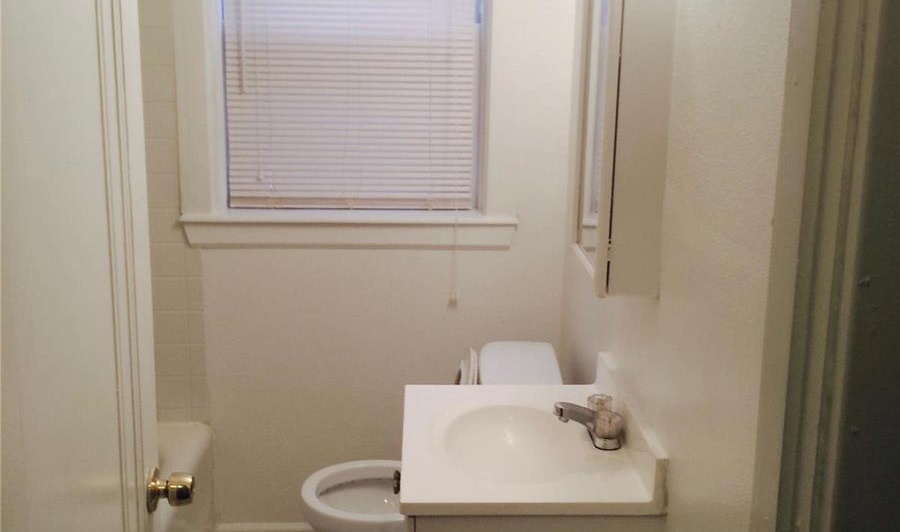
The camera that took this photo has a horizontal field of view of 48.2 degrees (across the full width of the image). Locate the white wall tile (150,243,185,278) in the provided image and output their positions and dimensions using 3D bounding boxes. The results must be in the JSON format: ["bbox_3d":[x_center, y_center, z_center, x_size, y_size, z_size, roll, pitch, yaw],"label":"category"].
[{"bbox_3d":[-0.879,-0.017,3.131,0.107,0.107,0.008,0,13,-2],"label":"white wall tile"}]

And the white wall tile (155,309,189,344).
[{"bbox_3d":[-0.883,0.194,3.182,0.107,0.107,0.008,0,13,-2],"label":"white wall tile"}]

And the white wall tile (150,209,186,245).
[{"bbox_3d":[-0.878,-0.123,3.106,0.107,0.107,0.008,0,13,-2],"label":"white wall tile"}]

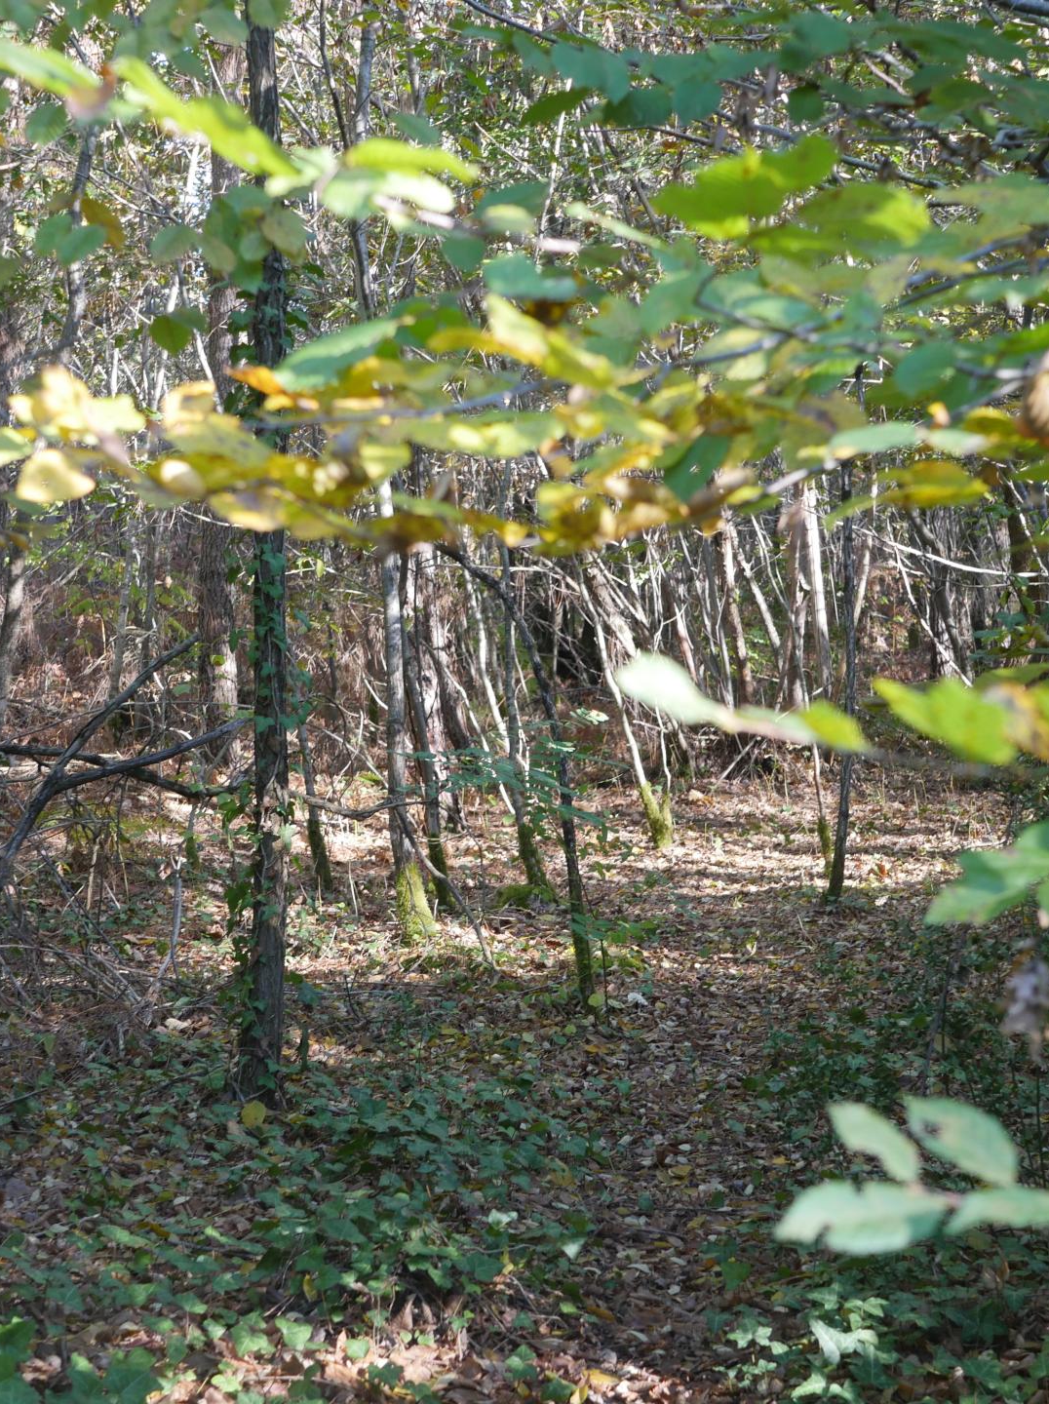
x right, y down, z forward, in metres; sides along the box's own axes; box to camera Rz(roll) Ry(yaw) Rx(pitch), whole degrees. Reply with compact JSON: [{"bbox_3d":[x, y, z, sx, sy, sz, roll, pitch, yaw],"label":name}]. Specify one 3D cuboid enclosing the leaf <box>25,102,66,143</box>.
[{"bbox_3d":[-0.425,-0.513,2.400,0.037,0.037,0.020,0,2,0],"label":"leaf"}]

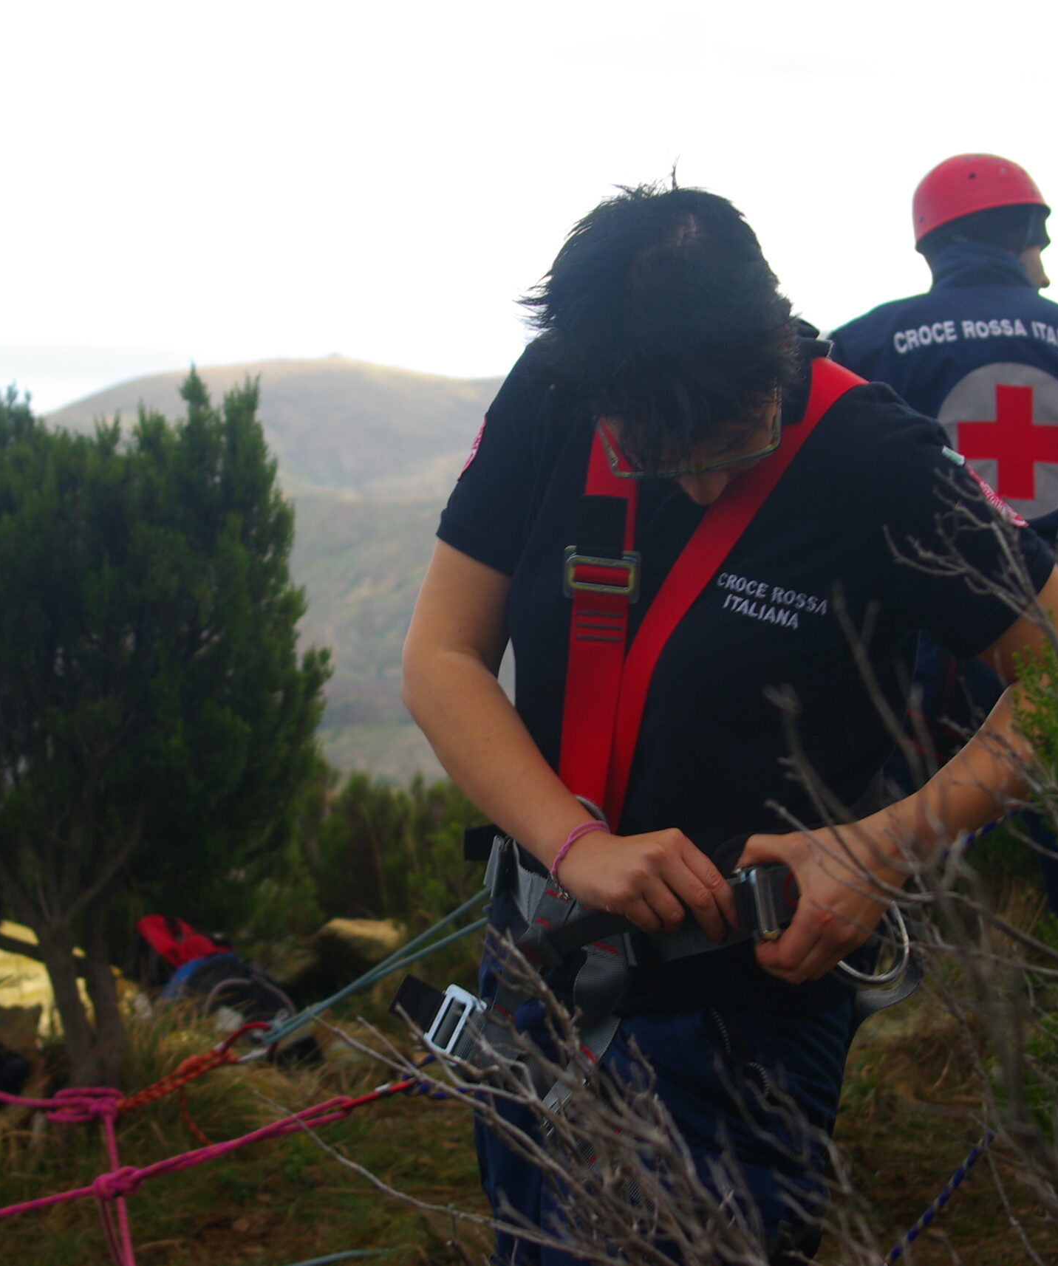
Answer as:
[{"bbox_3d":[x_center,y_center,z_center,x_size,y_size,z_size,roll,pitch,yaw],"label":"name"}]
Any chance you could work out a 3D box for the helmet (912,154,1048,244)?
[{"bbox_3d":[0.843,-0.811,5.600,0.275,0.170,0.220,-7,8,-19],"label":"helmet"}]

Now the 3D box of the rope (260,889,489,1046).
[{"bbox_3d":[-0.242,0.523,4.700,0.360,0.250,0.130,0,6,0],"label":"rope"}]

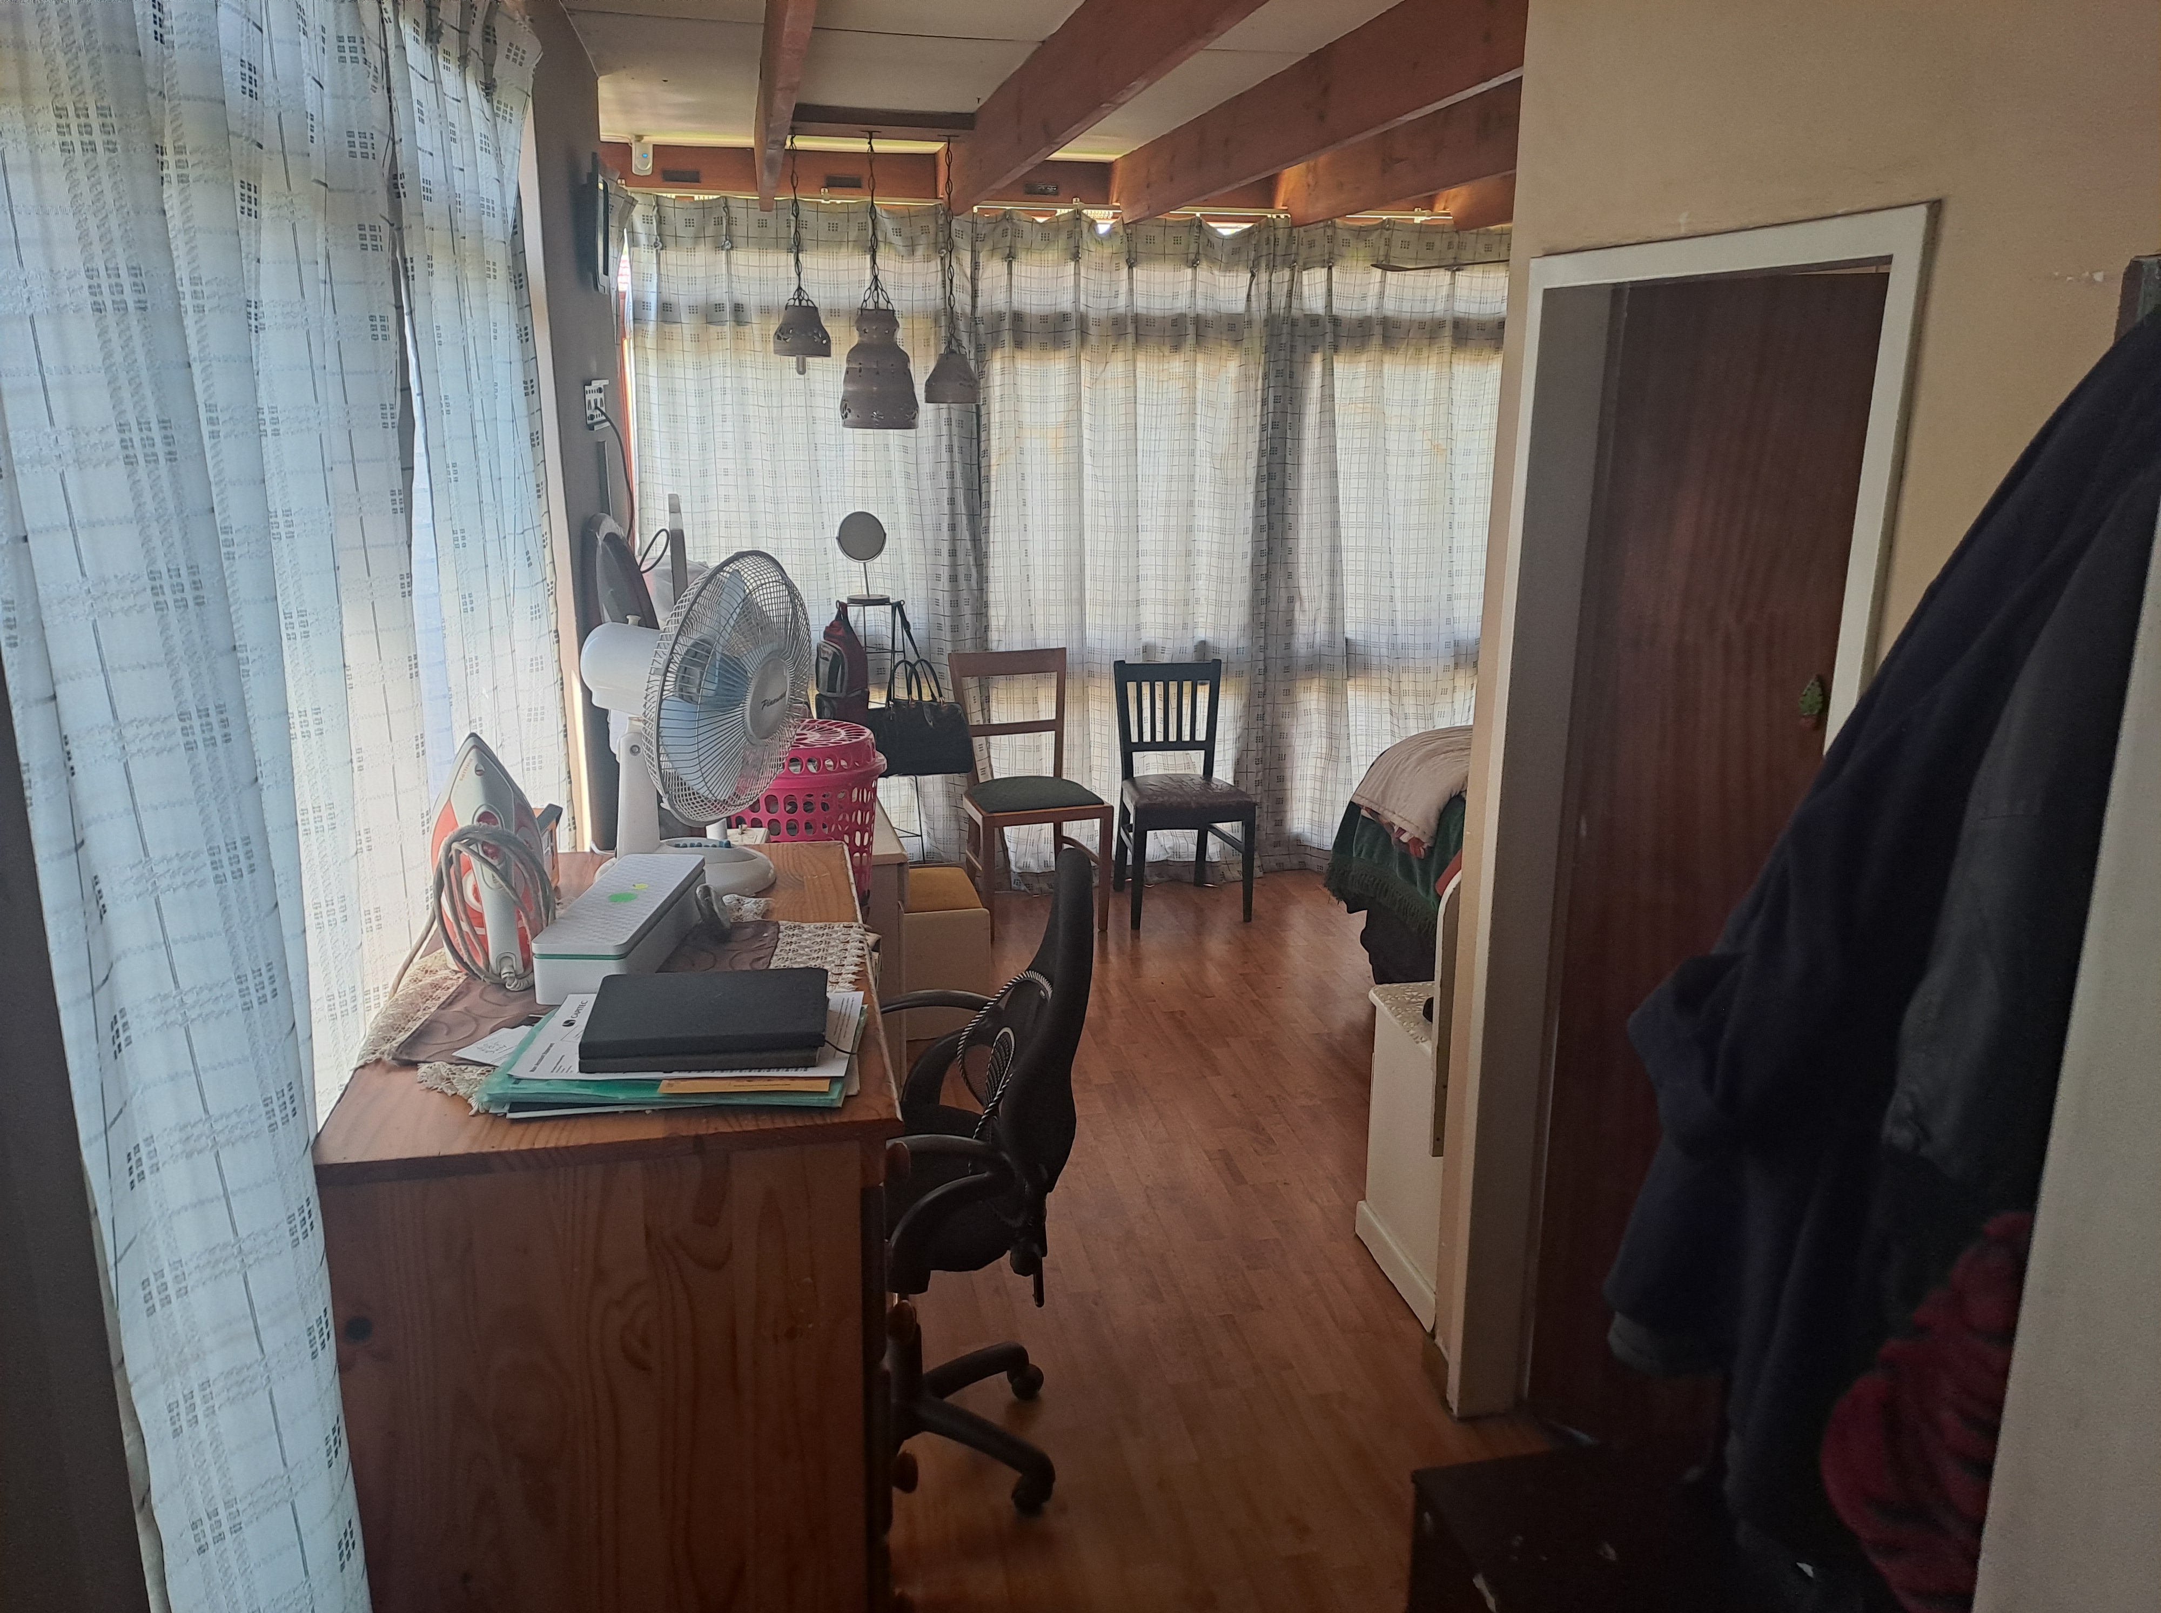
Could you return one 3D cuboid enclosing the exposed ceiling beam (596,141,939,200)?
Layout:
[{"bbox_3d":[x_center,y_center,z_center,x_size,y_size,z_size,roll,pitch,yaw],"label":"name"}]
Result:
[{"bbox_3d":[-1.068,-2.219,5.454,1.140,0.165,0.065,-3,15,-14],"label":"exposed ceiling beam"}]

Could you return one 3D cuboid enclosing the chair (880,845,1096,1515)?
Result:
[{"bbox_3d":[-0.286,0.621,2.712,0.620,1.130,0.620,-1,14,-6],"label":"chair"}]

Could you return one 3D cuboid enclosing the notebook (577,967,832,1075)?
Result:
[{"bbox_3d":[-0.349,0.203,1.486,0.215,0.029,0.165,-1,14,-7],"label":"notebook"}]

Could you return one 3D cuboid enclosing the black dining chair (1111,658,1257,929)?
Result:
[{"bbox_3d":[0.365,-0.062,5.897,0.460,0.905,0.570,-3,15,-14],"label":"black dining chair"}]

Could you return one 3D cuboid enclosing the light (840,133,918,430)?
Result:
[{"bbox_3d":[-0.644,-1.650,4.942,0.245,0.910,0.245,-3,15,-14],"label":"light"}]

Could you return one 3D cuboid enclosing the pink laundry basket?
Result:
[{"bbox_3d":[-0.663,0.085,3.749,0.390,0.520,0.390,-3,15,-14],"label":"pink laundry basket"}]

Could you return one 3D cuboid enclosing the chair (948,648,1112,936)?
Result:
[{"bbox_3d":[-0.190,-0.061,5.740,0.490,0.965,0.570,-4,15,-19],"label":"chair"}]

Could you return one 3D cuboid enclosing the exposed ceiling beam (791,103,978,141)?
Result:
[{"bbox_3d":[-0.612,-2.111,4.826,0.530,0.050,0.210,-3,15,-14],"label":"exposed ceiling beam"}]

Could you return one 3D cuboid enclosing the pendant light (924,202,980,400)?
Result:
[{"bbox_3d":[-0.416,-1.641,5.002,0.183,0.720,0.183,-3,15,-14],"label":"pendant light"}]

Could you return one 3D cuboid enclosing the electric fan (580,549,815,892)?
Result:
[{"bbox_3d":[-0.505,-0.115,1.990,0.300,0.425,0.352,5,15,16],"label":"electric fan"}]

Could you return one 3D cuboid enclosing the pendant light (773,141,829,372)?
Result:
[{"bbox_3d":[-0.871,-1.722,4.866,0.183,0.740,0.183,-3,15,-14],"label":"pendant light"}]

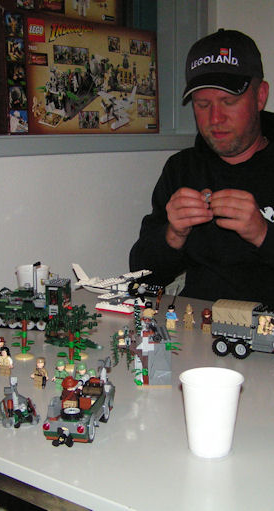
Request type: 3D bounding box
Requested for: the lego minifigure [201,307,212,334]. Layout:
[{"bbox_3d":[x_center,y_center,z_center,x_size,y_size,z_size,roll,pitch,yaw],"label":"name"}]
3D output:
[{"bbox_3d":[0.123,0.116,1.321,0.025,0.042,0.018,1,11,6],"label":"lego minifigure"}]

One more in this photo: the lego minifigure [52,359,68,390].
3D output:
[{"bbox_3d":[-0.107,0.166,1.045,0.025,0.042,0.018,-1,11,-7],"label":"lego minifigure"}]

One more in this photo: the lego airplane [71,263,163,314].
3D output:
[{"bbox_3d":[-0.056,0.064,1.491,0.172,0.080,0.180,6,12,29],"label":"lego airplane"}]

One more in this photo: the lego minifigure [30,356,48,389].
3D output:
[{"bbox_3d":[-0.135,0.162,1.033,0.024,0.044,0.015,0,10,-3],"label":"lego minifigure"}]

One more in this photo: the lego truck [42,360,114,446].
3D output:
[{"bbox_3d":[-0.069,0.175,0.919,0.058,0.070,0.118,3,11,13],"label":"lego truck"}]

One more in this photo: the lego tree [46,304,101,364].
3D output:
[{"bbox_3d":[-0.095,0.123,1.120,0.076,0.090,0.070,0,10,0],"label":"lego tree"}]

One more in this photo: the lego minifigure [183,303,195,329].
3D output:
[{"bbox_3d":[0.093,0.109,1.328,0.022,0.045,0.015,0,10,0],"label":"lego minifigure"}]

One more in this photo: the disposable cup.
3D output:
[{"bbox_3d":[0.083,0.178,0.841,0.072,0.084,0.072,0,10,0],"label":"disposable cup"}]

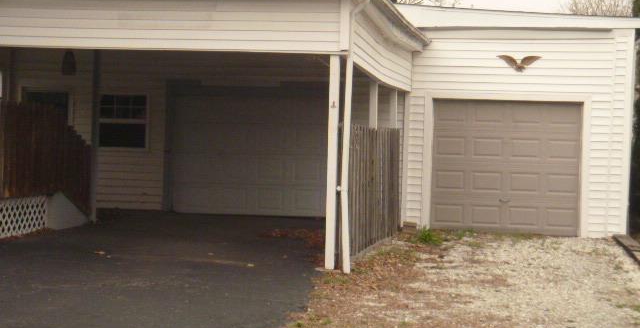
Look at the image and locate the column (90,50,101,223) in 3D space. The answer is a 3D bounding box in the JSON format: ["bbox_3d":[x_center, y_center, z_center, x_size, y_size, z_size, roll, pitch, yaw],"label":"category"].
[{"bbox_3d":[-3.429,-0.449,18.716,0.088,2.700,0.088,2,1,10],"label":"column"}]

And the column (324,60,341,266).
[{"bbox_3d":[0.152,-0.015,13.873,0.096,2.420,0.096,2,1,10],"label":"column"}]

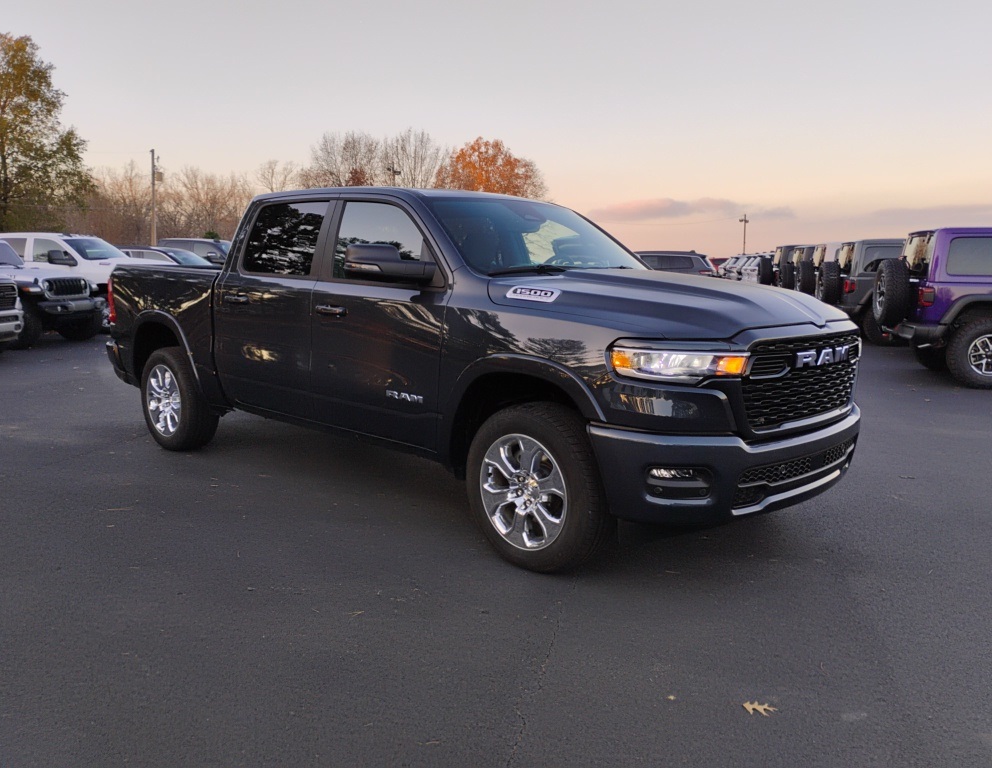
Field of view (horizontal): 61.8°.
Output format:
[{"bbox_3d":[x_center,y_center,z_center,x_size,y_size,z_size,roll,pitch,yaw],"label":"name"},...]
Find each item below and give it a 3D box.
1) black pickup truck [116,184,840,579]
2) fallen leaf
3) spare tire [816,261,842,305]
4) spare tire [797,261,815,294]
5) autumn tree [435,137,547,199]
[{"bbox_3d":[-0.603,-0.377,5.763,5.920,1.970,2.120,8,11,43],"label":"black pickup truck"},{"bbox_3d":[0.867,1.058,2.712,0.111,0.015,0.087,2,9,14],"label":"fallen leaf"},{"bbox_3d":[5.919,-1.757,14.700,0.280,0.820,0.820,1,8,9],"label":"spare tire"},{"bbox_3d":[6.427,-2.139,17.200,0.280,0.820,0.820,1,8,9],"label":"spare tire"},{"bbox_3d":[-0.457,-14.504,68.847,9.400,11.750,9.000,0,8,0],"label":"autumn tree"}]

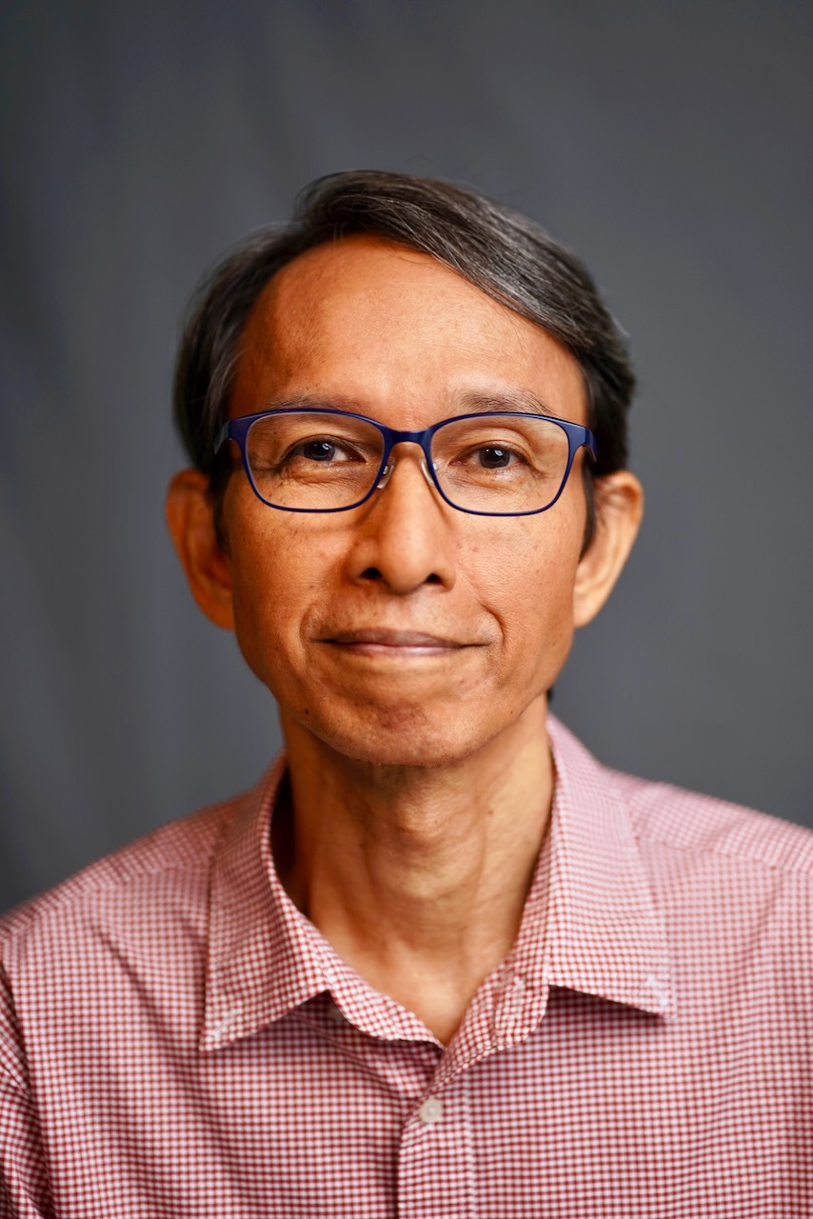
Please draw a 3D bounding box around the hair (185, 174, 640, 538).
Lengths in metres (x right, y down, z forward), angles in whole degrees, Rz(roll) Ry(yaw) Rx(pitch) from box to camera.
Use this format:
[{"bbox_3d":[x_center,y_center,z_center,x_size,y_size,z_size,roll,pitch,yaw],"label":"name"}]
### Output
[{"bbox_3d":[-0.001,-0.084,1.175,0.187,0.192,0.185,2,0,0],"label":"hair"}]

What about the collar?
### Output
[{"bbox_3d":[0.012,0.111,1.200,0.190,0.135,0.155,-2,0,-5],"label":"collar"}]

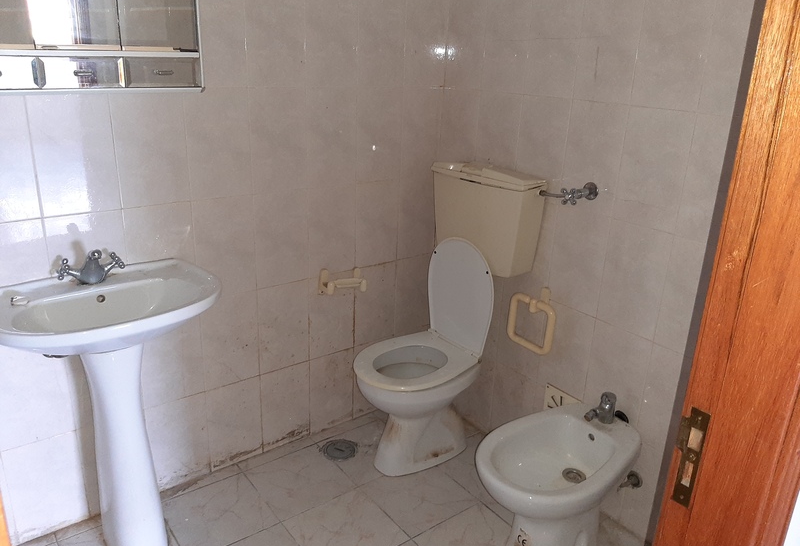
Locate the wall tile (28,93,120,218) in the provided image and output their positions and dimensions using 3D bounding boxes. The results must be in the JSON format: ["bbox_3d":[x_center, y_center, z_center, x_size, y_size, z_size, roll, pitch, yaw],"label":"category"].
[{"bbox_3d":[-0.878,-0.325,1.688,0.200,0.330,0.010,-12,24,-35],"label":"wall tile"}]

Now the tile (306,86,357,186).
[{"bbox_3d":[-0.235,-0.466,2.154,0.200,0.330,0.010,-13,25,-36],"label":"tile"}]

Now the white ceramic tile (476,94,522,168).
[{"bbox_3d":[0.353,-0.468,2.221,0.010,0.333,0.201,-13,24,-35],"label":"white ceramic tile"}]

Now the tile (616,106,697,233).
[{"bbox_3d":[0.716,-0.292,1.766,0.010,0.330,0.200,-12,24,-35],"label":"tile"}]

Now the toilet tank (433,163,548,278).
[{"bbox_3d":[0.298,-0.204,2.234,0.135,0.322,0.438,-13,24,-35],"label":"toilet tank"}]

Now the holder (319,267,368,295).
[{"bbox_3d":[-0.203,0.030,2.324,0.183,0.100,0.060,-12,24,-35],"label":"holder"}]

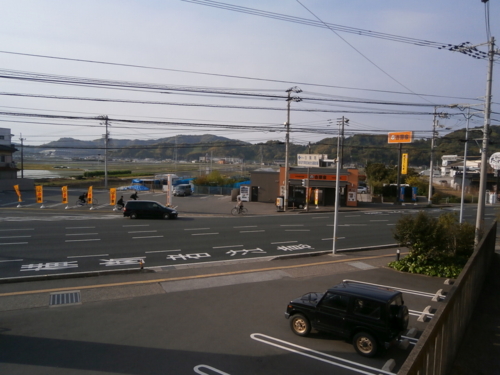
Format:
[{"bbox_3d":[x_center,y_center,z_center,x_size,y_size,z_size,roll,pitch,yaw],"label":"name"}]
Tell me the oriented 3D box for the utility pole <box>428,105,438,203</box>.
[{"bbox_3d":[25.629,-4.455,52.536,0.450,13.580,0.450,2,4,0],"label":"utility pole"}]

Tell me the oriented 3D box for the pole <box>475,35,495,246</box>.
[{"bbox_3d":[14.178,-2.470,22.903,0.380,13.050,0.380,0,4,-24],"label":"pole"}]

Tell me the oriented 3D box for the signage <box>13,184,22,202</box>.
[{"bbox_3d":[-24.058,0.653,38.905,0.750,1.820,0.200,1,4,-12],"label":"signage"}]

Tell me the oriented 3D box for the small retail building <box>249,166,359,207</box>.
[{"bbox_3d":[7.856,-0.454,53.807,13.900,4.650,10.000,2,4,10],"label":"small retail building"}]

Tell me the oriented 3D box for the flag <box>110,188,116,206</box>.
[{"bbox_3d":[-14.005,0.995,38.525,0.600,1.820,0.100,1,4,-10],"label":"flag"}]

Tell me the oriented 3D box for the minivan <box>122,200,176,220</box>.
[{"bbox_3d":[-8.822,1.982,33.748,4.750,1.630,1.790,1,4,-9],"label":"minivan"}]

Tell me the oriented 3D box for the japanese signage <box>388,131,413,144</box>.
[{"bbox_3d":[20.334,-6.710,50.800,0.420,1.500,4.000,0,4,-24],"label":"japanese signage"}]

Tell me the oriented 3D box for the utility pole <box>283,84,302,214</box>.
[{"bbox_3d":[4.321,-4.003,39.846,0.800,13.380,1.900,0,4,-24],"label":"utility pole"}]

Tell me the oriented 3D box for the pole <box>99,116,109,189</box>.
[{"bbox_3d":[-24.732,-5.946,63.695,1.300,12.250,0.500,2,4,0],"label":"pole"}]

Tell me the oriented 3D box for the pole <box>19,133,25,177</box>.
[{"bbox_3d":[-49.170,-6.519,81.181,0.400,10.240,0.400,0,4,-24],"label":"pole"}]

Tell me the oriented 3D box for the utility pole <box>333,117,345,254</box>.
[{"bbox_3d":[5.045,-0.011,21.612,0.200,7.850,0.200,0,4,-24],"label":"utility pole"}]

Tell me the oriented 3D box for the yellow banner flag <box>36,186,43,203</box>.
[{"bbox_3d":[-21.717,0.774,38.776,0.620,1.820,0.100,0,4,-14],"label":"yellow banner flag"}]

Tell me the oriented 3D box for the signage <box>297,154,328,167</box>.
[{"bbox_3d":[10.314,-4.440,62.481,1.600,2.100,6.400,0,4,-24],"label":"signage"}]

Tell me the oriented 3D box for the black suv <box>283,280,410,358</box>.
[{"bbox_3d":[2.897,3.851,11.524,3.400,1.680,1.440,4,5,35],"label":"black suv"}]

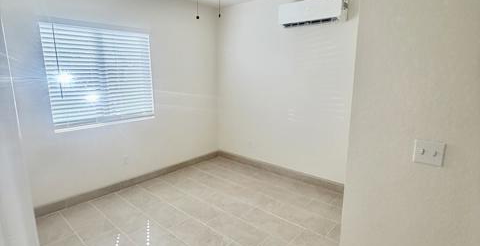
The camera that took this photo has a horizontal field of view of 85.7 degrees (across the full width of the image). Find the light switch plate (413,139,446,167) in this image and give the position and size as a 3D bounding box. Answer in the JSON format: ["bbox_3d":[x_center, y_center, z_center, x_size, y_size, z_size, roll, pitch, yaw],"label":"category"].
[{"bbox_3d":[0.902,0.148,1.236,0.117,0.117,0.020,10,15,41],"label":"light switch plate"}]

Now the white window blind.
[{"bbox_3d":[-1.588,-0.544,3.078,0.100,1.140,1.175,10,15,41],"label":"white window blind"}]

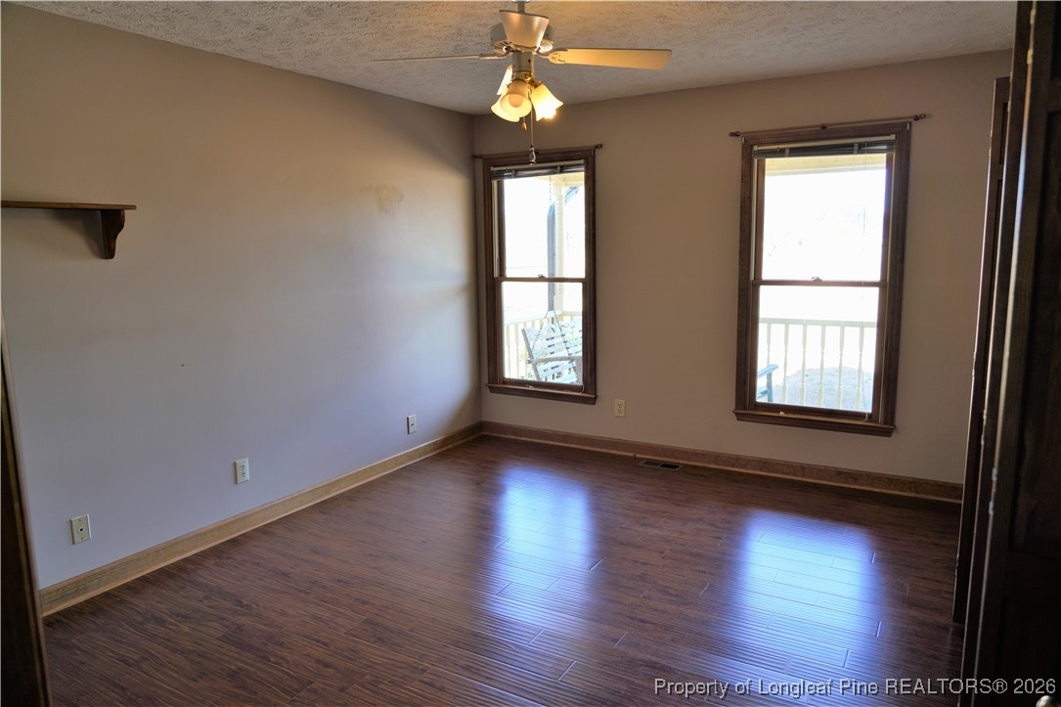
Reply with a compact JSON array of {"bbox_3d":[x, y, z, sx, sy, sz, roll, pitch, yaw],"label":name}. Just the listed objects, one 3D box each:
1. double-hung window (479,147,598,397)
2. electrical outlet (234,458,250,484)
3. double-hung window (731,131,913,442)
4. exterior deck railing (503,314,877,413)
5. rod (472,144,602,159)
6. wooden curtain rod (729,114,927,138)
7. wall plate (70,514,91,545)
[{"bbox_3d":[0.067,-0.539,5.147,0.931,1.768,0.080,4,10,30],"label":"double-hung window"},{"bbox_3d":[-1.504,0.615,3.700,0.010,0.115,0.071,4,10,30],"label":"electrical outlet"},{"bbox_3d":[1.695,-0.418,4.190,0.917,1.760,0.080,4,10,30],"label":"double-hung window"},{"bbox_3d":[1.715,0.101,6.586,3.100,0.890,0.090,4,10,30],"label":"exterior deck railing"},{"bbox_3d":[0.032,-1.416,4.977,1.056,0.030,0.060,4,10,30],"label":"rod"},{"bbox_3d":[1.657,-1.292,4.022,1.042,0.030,0.060,4,10,30],"label":"wooden curtain rod"},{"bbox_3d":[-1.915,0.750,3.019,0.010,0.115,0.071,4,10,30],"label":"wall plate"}]

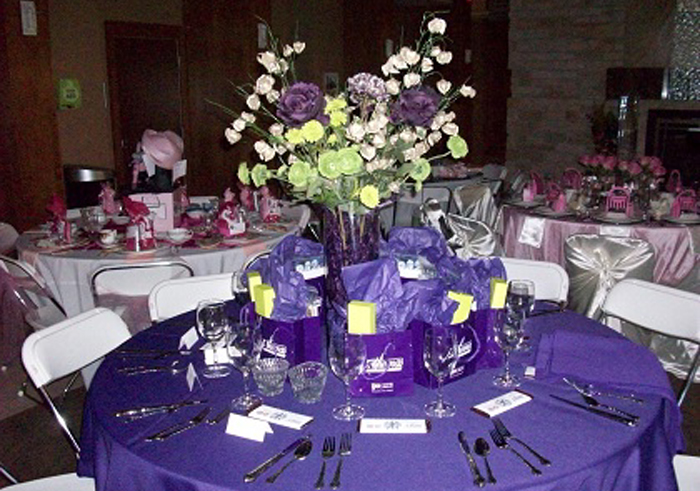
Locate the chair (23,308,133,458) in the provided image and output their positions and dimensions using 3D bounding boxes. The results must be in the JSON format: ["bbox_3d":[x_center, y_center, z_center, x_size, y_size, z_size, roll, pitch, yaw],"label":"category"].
[{"bbox_3d":[-0.674,0.628,2.212,0.480,0.780,0.455,3,12,18],"label":"chair"}]

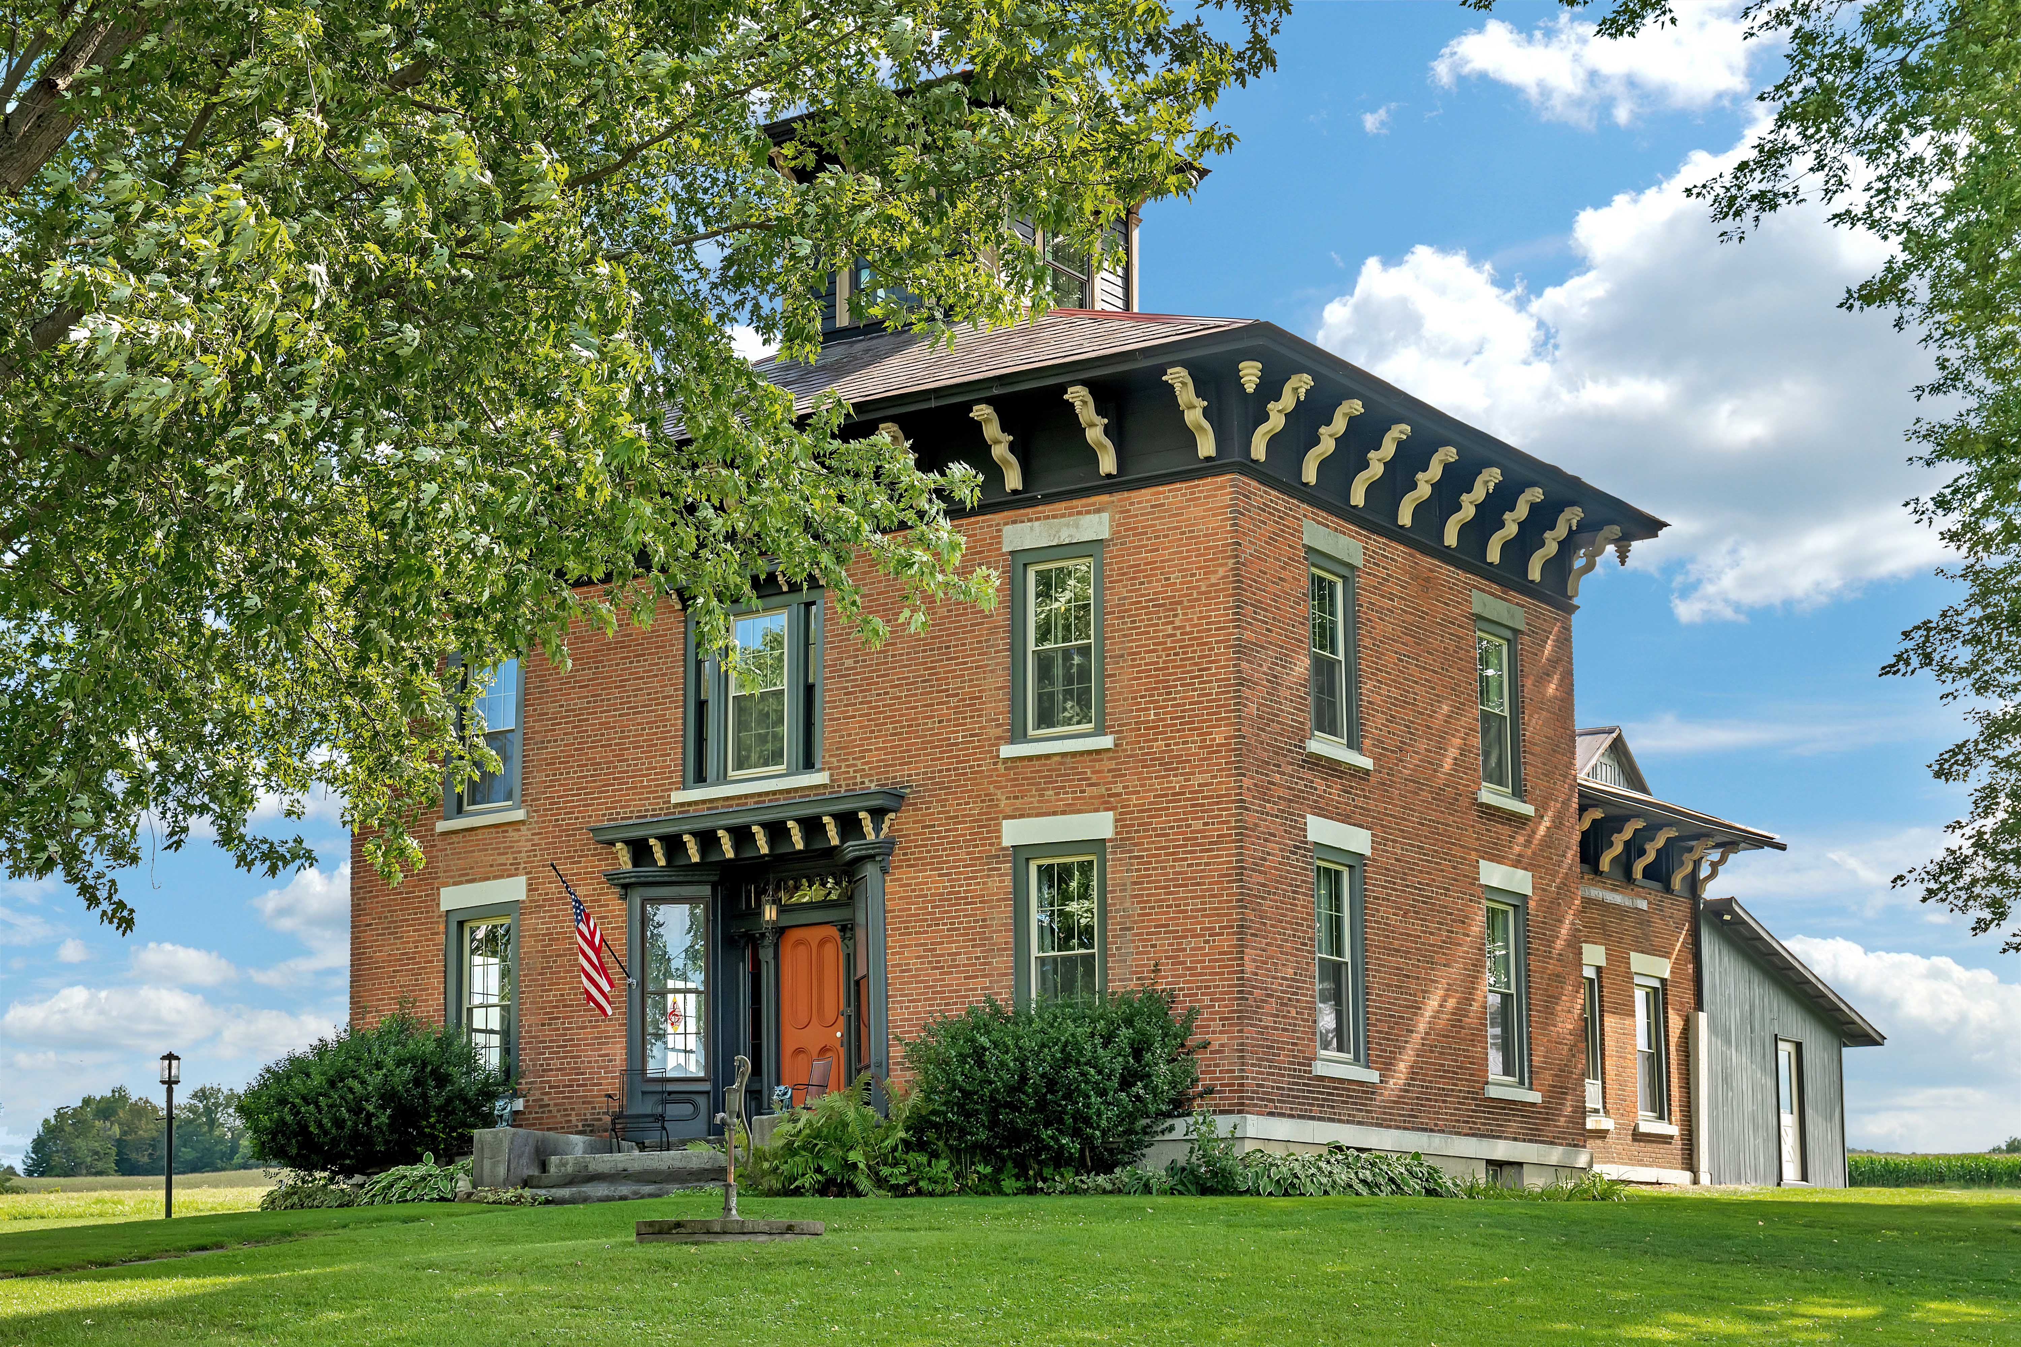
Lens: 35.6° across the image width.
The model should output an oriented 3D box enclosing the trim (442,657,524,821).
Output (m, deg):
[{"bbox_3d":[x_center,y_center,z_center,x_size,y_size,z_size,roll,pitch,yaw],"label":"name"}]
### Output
[{"bbox_3d":[-6.285,0.728,37.790,1.260,2.030,0.130,-8,-14,34],"label":"trim"}]

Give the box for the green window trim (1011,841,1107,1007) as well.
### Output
[{"bbox_3d":[0.553,2.888,32.637,1.210,2.220,0.150,-8,-14,34],"label":"green window trim"}]

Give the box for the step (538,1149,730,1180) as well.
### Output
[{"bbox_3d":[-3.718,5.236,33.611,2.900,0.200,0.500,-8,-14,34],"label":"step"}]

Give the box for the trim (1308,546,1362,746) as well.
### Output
[{"bbox_3d":[3.479,-0.242,34.170,0.150,2.130,1.180,-7,-12,34],"label":"trim"}]

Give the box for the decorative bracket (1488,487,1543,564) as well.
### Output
[{"bbox_3d":[6.000,-1.751,37.336,0.670,0.840,0.190,-7,-12,34],"label":"decorative bracket"}]

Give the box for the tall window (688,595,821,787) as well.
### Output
[{"bbox_3d":[-2.910,0.193,36.063,2.050,2.130,0.170,-7,-12,34],"label":"tall window"}]

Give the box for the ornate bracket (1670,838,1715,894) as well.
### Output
[{"bbox_3d":[9.920,2.793,45.728,0.660,0.680,0.190,-7,-12,34],"label":"ornate bracket"}]

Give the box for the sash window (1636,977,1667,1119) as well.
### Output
[{"bbox_3d":[9.145,5.340,44.844,0.130,2.050,1.050,-8,-14,34],"label":"sash window"}]

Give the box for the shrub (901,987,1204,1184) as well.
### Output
[{"bbox_3d":[0.408,4.033,30.632,3.100,2.000,2.400,-8,-14,34],"label":"shrub"}]

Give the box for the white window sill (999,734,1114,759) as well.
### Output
[{"bbox_3d":[0.532,0.790,33.007,1.435,0.123,0.160,-8,-14,34],"label":"white window sill"}]

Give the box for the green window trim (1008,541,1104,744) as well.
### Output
[{"bbox_3d":[0.538,-0.318,33.711,1.200,2.130,0.150,-7,-12,34],"label":"green window trim"}]

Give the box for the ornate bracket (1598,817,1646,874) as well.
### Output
[{"bbox_3d":[8.488,2.386,43.732,0.660,0.680,0.190,-7,-12,34],"label":"ornate bracket"}]

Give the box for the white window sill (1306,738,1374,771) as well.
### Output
[{"bbox_3d":[3.463,0.873,33.430,0.140,0.130,1.460,-8,-14,34],"label":"white window sill"}]

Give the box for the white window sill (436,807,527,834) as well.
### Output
[{"bbox_3d":[-6.255,1.777,37.530,1.460,0.135,0.180,-8,-14,34],"label":"white window sill"}]

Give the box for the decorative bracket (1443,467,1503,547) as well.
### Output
[{"bbox_3d":[5.294,-1.907,35.972,0.650,0.800,0.170,-8,-14,34],"label":"decorative bracket"}]

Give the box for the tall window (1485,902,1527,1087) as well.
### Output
[{"bbox_3d":[5.661,3.674,36.312,0.160,2.180,1.160,-8,-14,34],"label":"tall window"}]

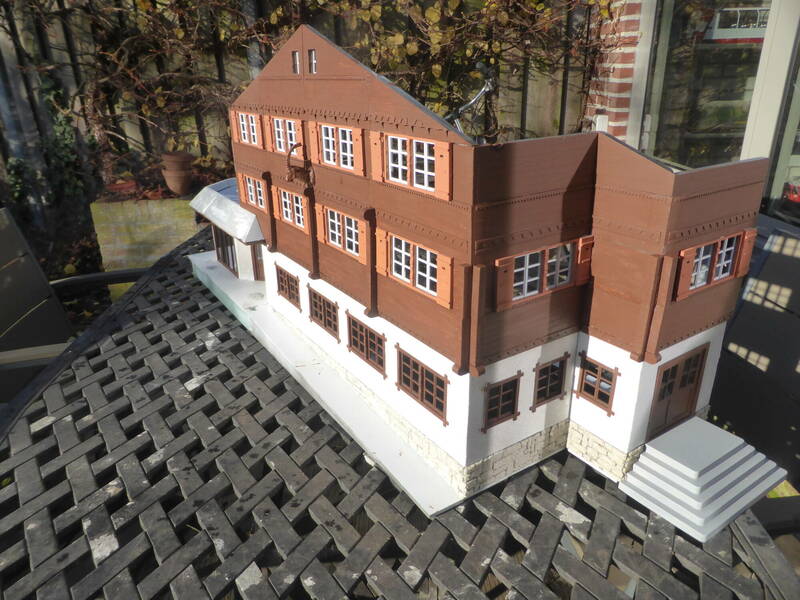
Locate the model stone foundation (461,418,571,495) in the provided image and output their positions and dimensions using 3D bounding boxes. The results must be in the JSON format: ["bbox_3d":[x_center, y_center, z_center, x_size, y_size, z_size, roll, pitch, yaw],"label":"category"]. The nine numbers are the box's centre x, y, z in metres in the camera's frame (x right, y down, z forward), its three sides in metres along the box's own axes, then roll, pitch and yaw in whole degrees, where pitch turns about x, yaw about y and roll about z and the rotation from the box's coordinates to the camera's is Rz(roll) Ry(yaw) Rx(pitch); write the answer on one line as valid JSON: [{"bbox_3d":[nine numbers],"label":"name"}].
[{"bbox_3d":[0.127,0.165,0.592,0.150,0.038,0.010,-14,26,-30],"label":"model stone foundation"}]

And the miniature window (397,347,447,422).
[{"bbox_3d":[0.021,0.090,0.585,0.006,0.054,0.094,-14,26,-30],"label":"miniature window"}]

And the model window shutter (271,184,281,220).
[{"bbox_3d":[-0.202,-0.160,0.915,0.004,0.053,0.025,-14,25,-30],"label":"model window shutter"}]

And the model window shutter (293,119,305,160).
[{"bbox_3d":[-0.128,-0.203,0.705,0.006,0.049,0.025,-14,26,-30],"label":"model window shutter"}]

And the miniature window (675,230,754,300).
[{"bbox_3d":[0.342,-0.041,0.603,0.143,0.055,0.009,-14,25,-30],"label":"miniature window"}]

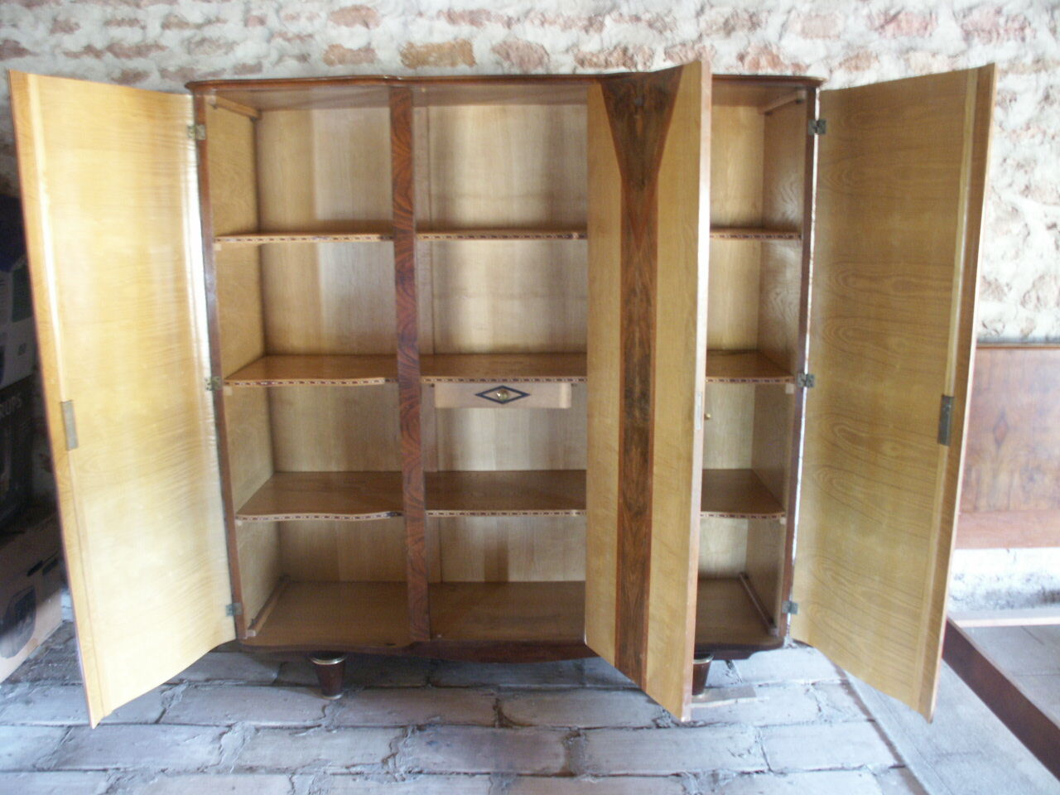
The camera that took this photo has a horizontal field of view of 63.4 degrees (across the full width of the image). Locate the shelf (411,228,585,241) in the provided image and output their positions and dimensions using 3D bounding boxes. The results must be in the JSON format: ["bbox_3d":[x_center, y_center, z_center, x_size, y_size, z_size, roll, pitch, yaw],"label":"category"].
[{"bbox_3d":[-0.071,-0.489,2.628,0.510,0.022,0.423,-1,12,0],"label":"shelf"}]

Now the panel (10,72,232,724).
[{"bbox_3d":[-1.030,0.018,2.274,0.059,1.612,0.511,6,14,26],"label":"panel"}]

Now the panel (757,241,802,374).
[{"bbox_3d":[0.777,-0.299,2.683,0.020,0.387,0.398,-1,12,0],"label":"panel"}]

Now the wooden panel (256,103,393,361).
[{"bbox_3d":[-0.634,-0.533,2.840,0.513,0.805,0.020,-1,12,0],"label":"wooden panel"}]

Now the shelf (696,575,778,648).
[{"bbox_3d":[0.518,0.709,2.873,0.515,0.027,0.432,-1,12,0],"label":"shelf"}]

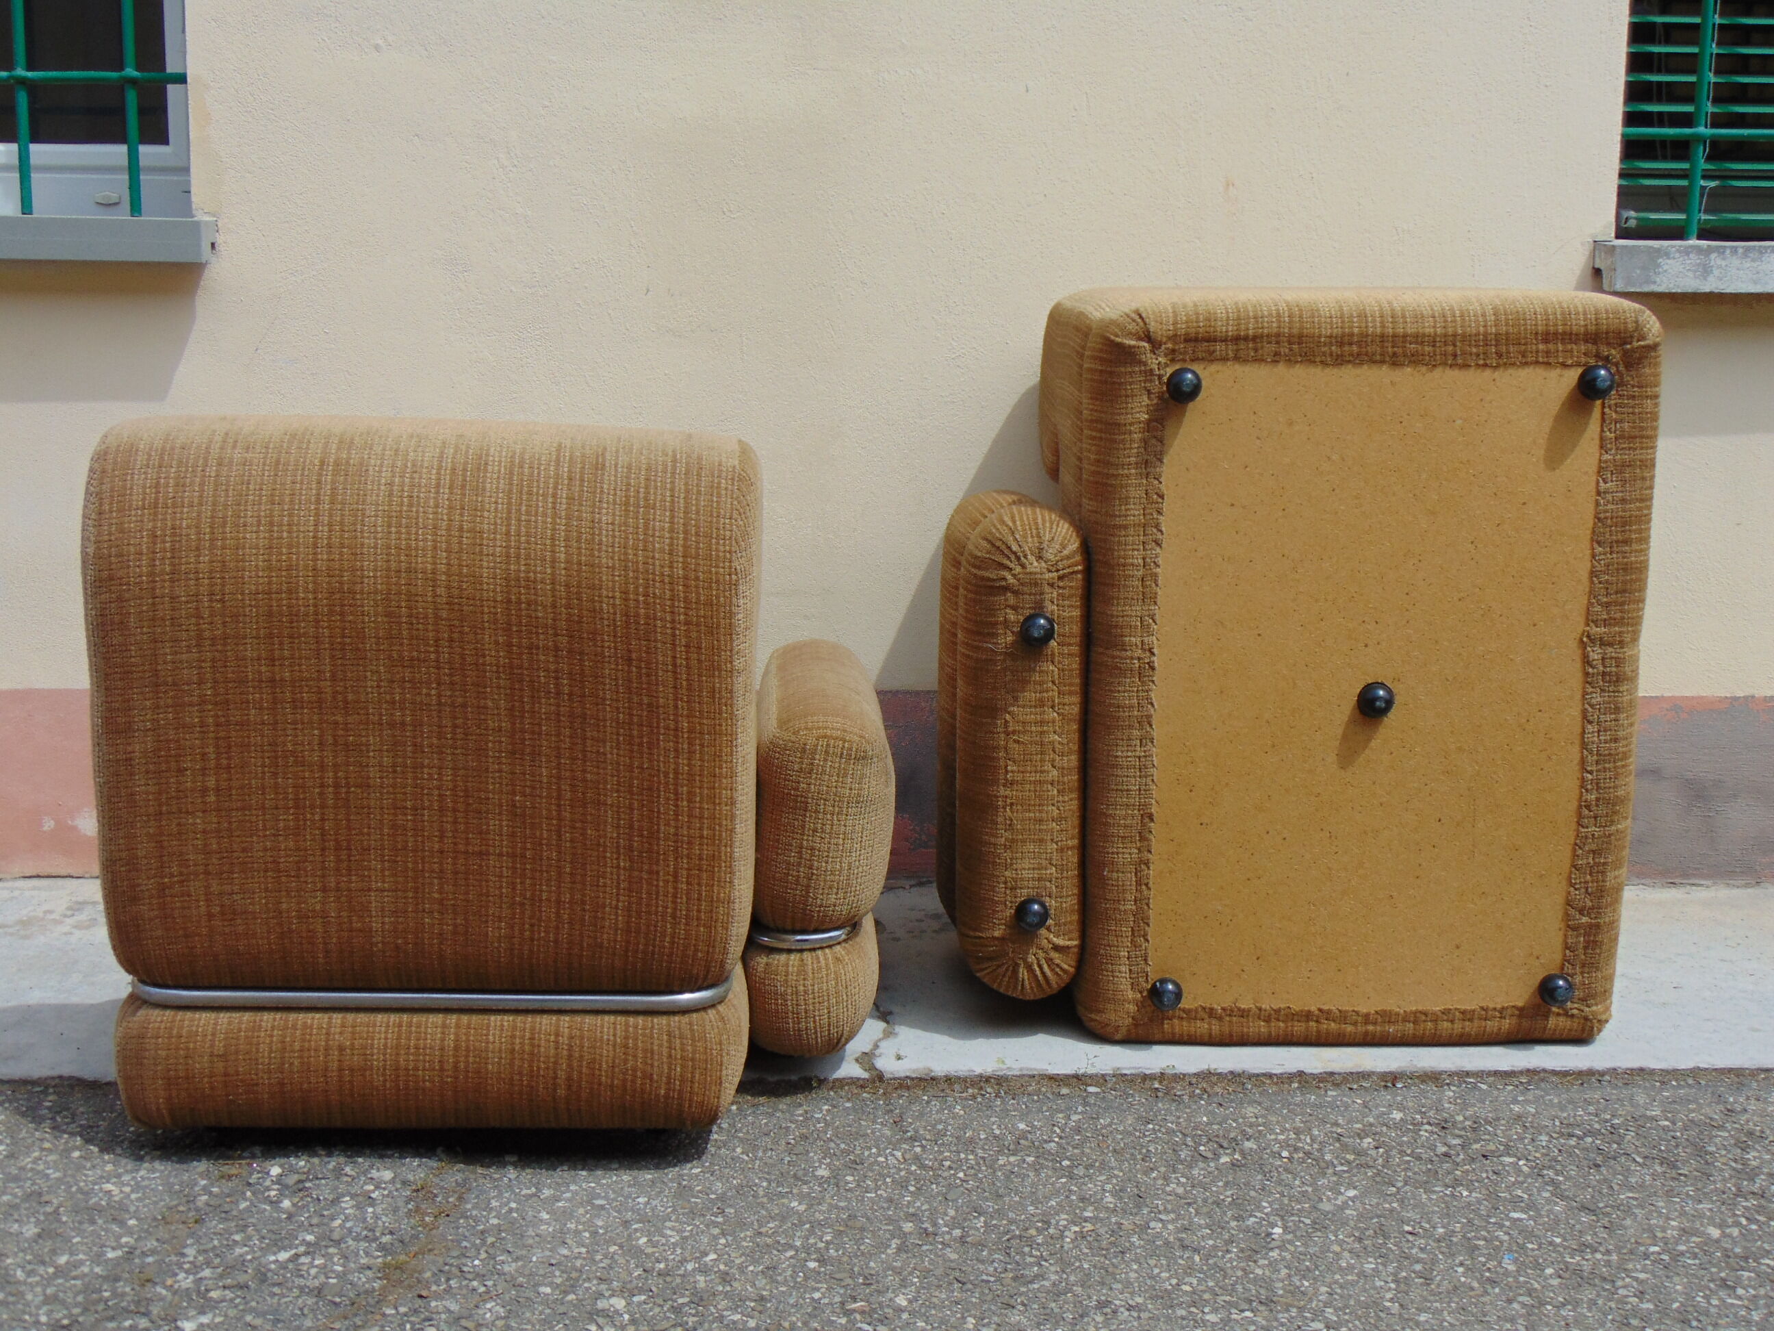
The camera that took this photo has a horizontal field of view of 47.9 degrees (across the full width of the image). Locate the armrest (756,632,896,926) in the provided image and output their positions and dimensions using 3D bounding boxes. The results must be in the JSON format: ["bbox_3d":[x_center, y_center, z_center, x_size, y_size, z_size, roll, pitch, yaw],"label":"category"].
[{"bbox_3d":[-0.079,0.127,2.480,0.155,0.250,0.610,0,8,-2],"label":"armrest"}]

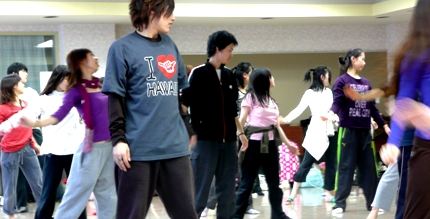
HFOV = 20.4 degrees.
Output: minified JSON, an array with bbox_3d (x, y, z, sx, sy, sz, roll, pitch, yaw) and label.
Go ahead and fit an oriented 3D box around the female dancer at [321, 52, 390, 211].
[{"bbox_3d":[1.383,0.213,11.700,0.620,1.615,0.450,-1,-1,-30],"label":"female dancer"}]

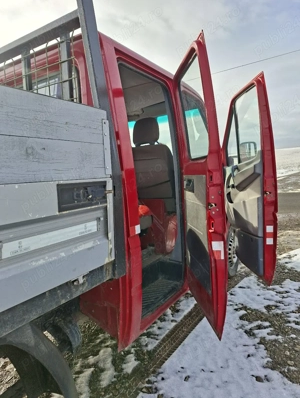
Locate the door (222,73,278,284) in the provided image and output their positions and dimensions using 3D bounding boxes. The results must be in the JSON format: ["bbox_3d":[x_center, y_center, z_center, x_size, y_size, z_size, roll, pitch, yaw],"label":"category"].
[{"bbox_3d":[0.791,-0.146,2.404,0.210,1.600,0.960,-2,6,-4],"label":"door"}]

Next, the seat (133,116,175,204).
[{"bbox_3d":[0.126,-0.326,2.617,0.540,0.880,0.660,2,7,34],"label":"seat"}]

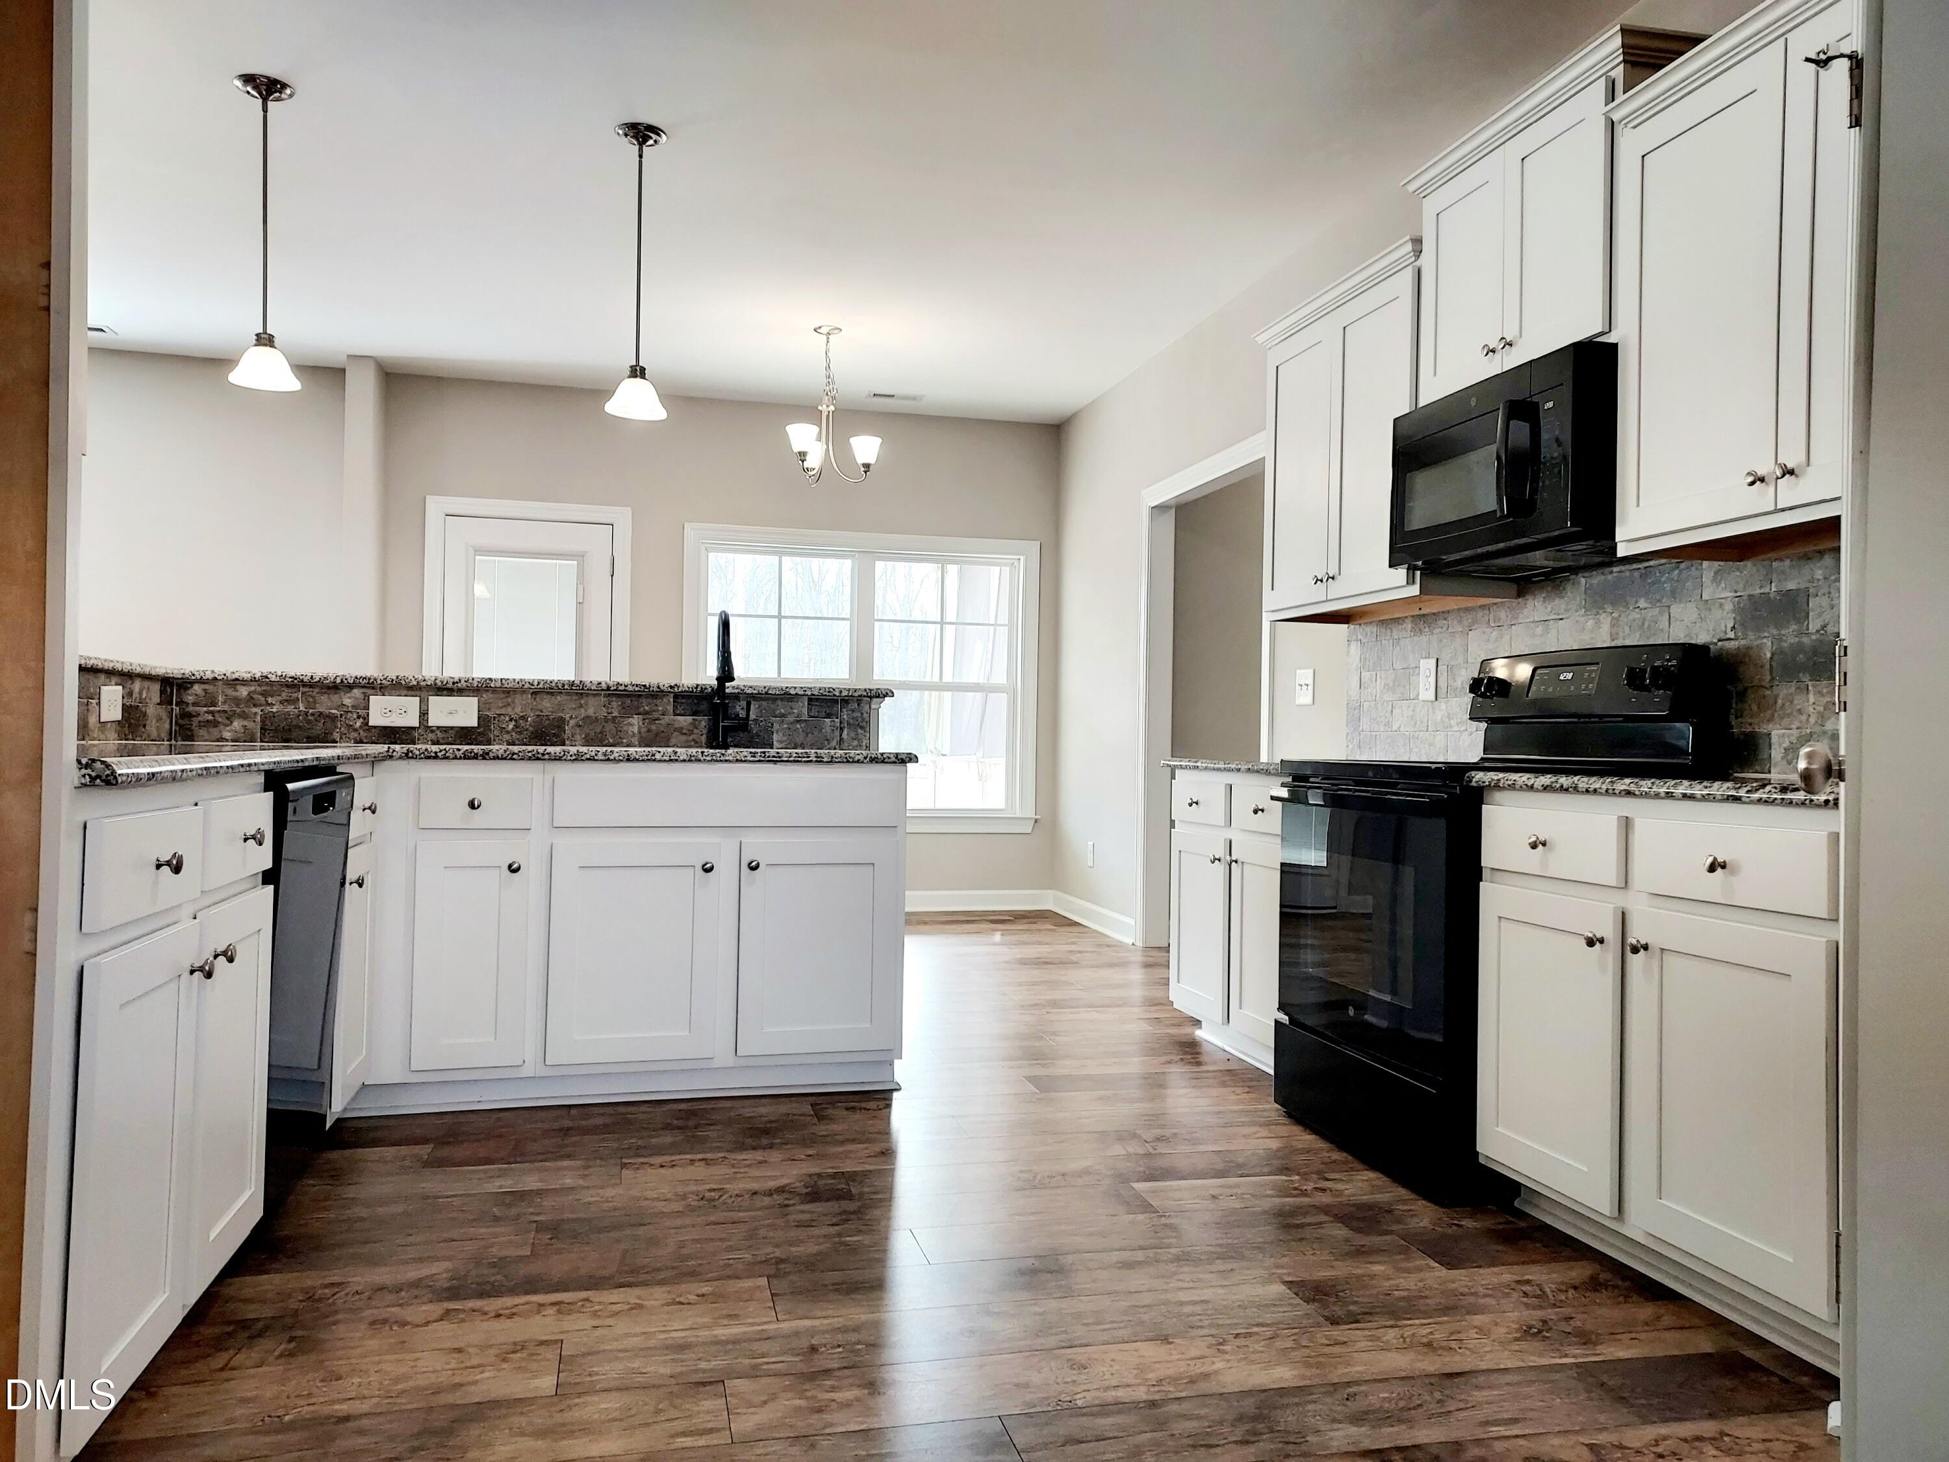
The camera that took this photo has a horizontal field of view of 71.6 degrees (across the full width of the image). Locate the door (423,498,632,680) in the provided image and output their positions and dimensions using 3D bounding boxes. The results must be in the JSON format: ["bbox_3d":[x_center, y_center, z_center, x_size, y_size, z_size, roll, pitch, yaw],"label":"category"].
[{"bbox_3d":[-2.314,-0.110,6.986,1.008,2.141,0.080,1,0,-14],"label":"door"}]

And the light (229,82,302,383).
[{"bbox_3d":[-1.985,-1.381,3.777,0.183,0.857,0.183,1,0,-14],"label":"light"}]

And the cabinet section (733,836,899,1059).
[{"bbox_3d":[-0.442,0.550,3.634,0.421,0.546,0.495,1,-1,-14],"label":"cabinet section"}]

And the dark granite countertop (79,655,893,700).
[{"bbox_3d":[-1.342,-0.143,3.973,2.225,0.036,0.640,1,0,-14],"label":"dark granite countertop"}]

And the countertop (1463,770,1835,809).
[{"bbox_3d":[1.468,0.101,2.488,0.650,0.034,0.930,1,0,-14],"label":"countertop"}]

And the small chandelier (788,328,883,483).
[{"bbox_3d":[-0.647,-1.419,5.911,0.440,0.675,0.440,1,0,-14],"label":"small chandelier"}]

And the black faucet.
[{"bbox_3d":[-0.703,-0.147,3.896,0.122,0.406,0.220,1,0,-14],"label":"black faucet"}]

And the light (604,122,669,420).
[{"bbox_3d":[-0.994,-1.355,4.004,0.190,0.835,0.190,1,0,-14],"label":"light"}]

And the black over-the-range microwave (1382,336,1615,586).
[{"bbox_3d":[1.388,-0.634,3.329,0.422,0.406,0.750,1,0,-14],"label":"black over-the-range microwave"}]

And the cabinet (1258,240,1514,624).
[{"bbox_3d":[1.207,-0.837,4.108,0.350,0.949,0.950,1,0,-14],"label":"cabinet"}]

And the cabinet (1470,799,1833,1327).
[{"bbox_3d":[1.468,0.559,2.479,0.635,0.875,0.910,1,0,-14],"label":"cabinet"}]

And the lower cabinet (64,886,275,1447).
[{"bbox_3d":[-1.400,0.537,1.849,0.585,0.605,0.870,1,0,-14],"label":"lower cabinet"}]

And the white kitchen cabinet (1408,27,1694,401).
[{"bbox_3d":[1.438,-1.173,3.341,0.340,0.655,0.840,1,0,-14],"label":"white kitchen cabinet"}]

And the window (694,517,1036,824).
[{"bbox_3d":[-0.592,-0.262,7.429,2.000,1.647,0.090,1,0,-14],"label":"window"}]

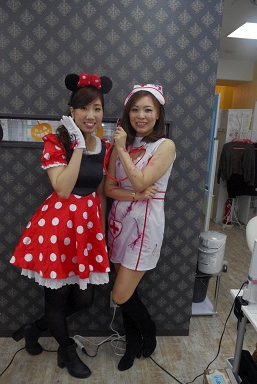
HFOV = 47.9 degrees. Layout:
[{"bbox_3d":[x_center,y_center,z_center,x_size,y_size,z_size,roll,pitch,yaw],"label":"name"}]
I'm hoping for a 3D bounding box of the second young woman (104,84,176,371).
[{"bbox_3d":[0.048,0.269,1.667,0.440,1.690,0.380,8,13,22],"label":"second young woman"}]

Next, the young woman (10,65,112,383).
[{"bbox_3d":[-0.394,0.240,1.619,0.570,1.730,0.480,-6,15,-36],"label":"young woman"}]

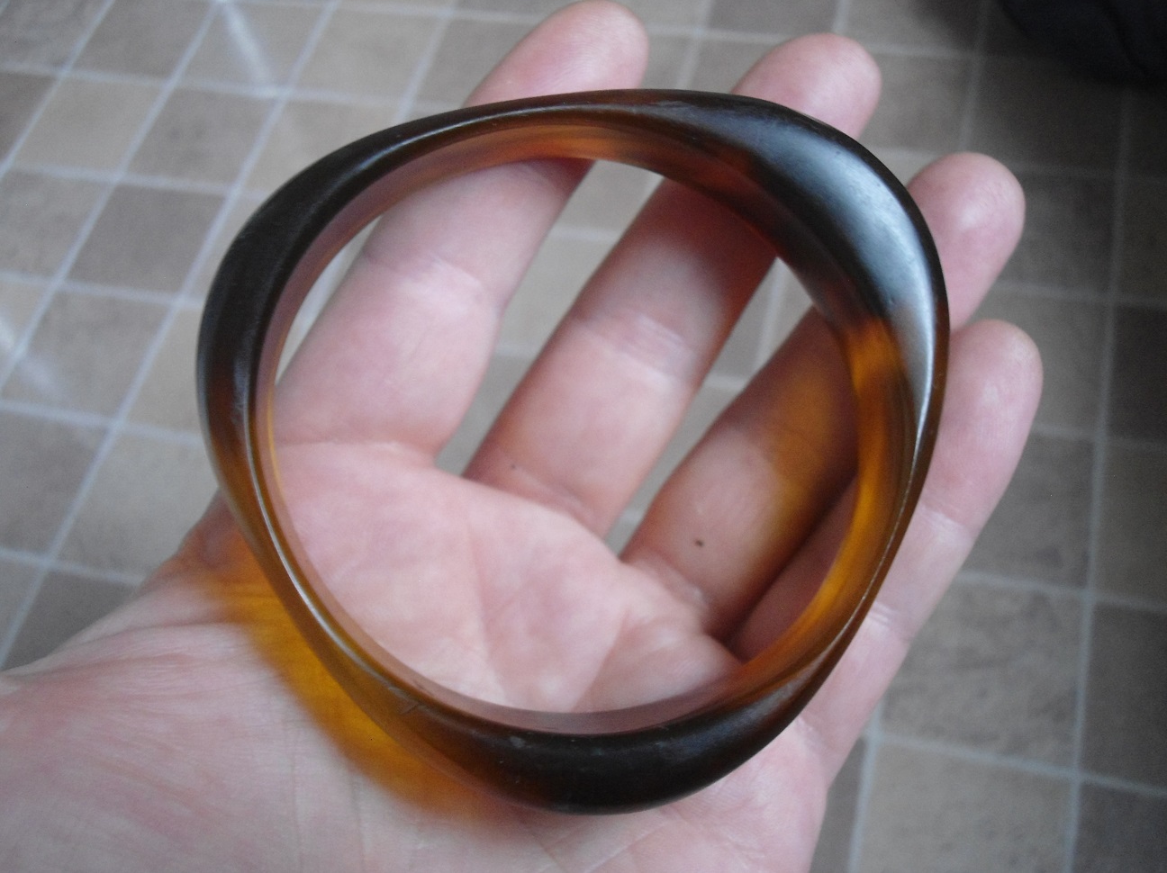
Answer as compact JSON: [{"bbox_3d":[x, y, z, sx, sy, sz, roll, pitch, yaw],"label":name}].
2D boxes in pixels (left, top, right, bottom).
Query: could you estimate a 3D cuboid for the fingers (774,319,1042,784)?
[{"bbox_3d":[0.042,0.013,0.165,0.018,0.019,0.062,32,80,4],"label":"fingers"}]

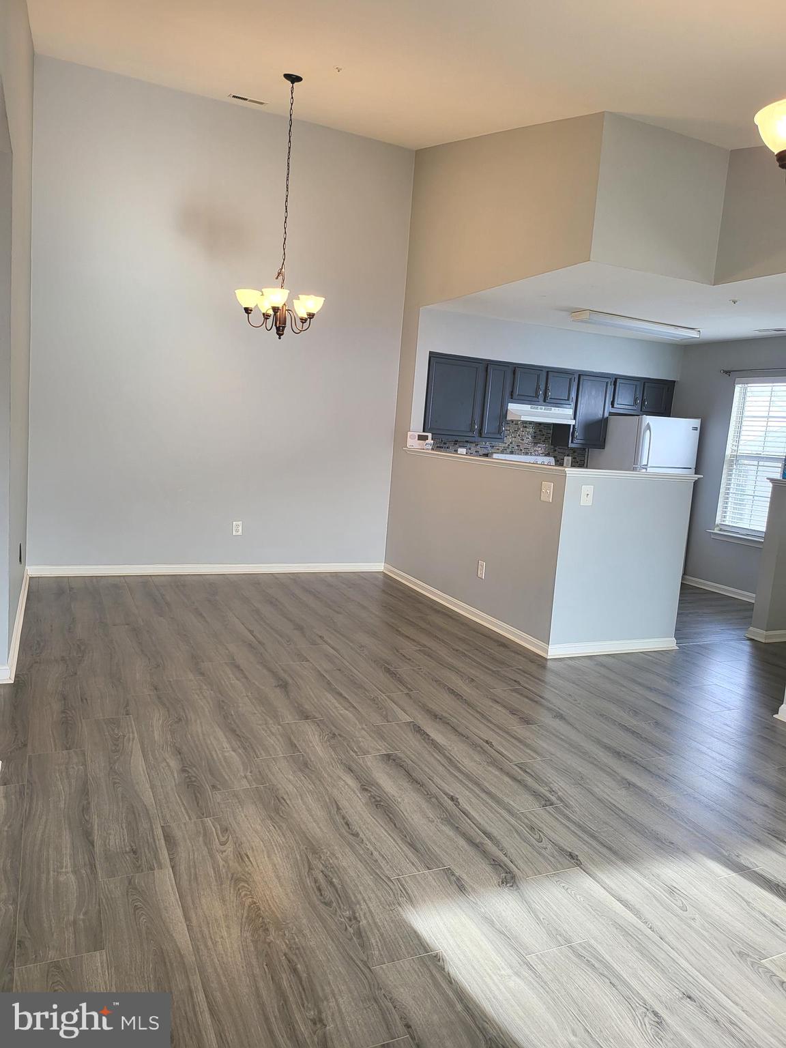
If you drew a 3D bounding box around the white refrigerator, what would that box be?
[{"bbox_3d":[2.517,-0.243,7.535,0.761,1.695,0.779,1,8,-24],"label":"white refrigerator"}]

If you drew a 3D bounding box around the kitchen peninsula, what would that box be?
[{"bbox_3d":[1.017,0.075,6.063,1.151,1.222,2.742,1,8,-24],"label":"kitchen peninsula"}]

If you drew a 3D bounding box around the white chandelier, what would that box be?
[{"bbox_3d":[-0.711,-2.084,4.843,0.612,1.665,0.612,1,8,-24],"label":"white chandelier"}]

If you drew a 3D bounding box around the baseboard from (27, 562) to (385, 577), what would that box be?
[{"bbox_3d":[-1.519,0.406,6.524,3.128,0.087,0.023,1,8,-24],"label":"baseboard"}]

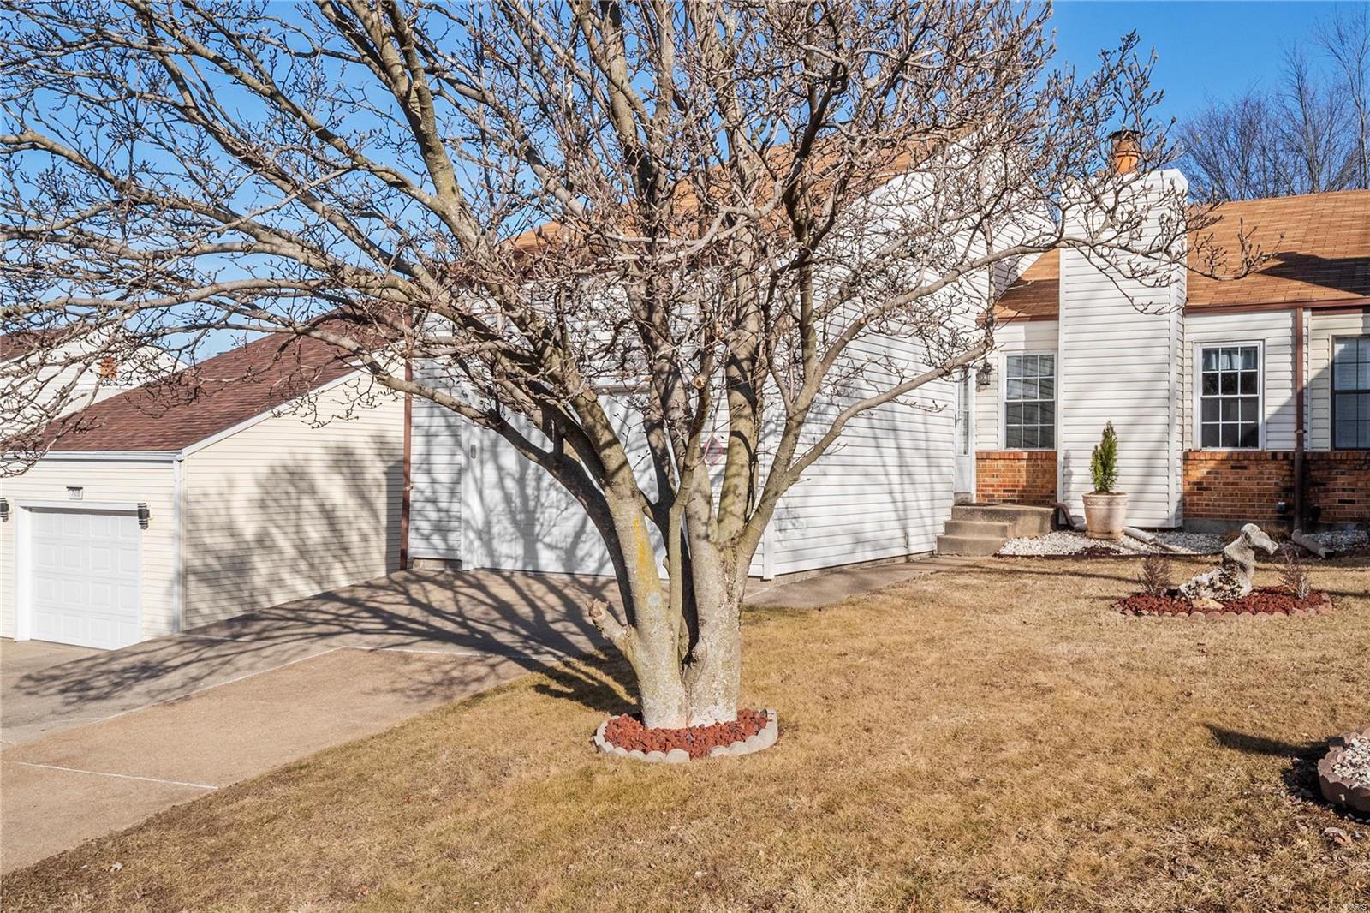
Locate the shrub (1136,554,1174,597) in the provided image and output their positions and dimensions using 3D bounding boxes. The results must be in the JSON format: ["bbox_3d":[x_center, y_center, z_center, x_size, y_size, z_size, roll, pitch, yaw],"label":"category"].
[{"bbox_3d":[3.980,1.000,9.650,0.310,0.370,0.310,0,-1,24],"label":"shrub"}]

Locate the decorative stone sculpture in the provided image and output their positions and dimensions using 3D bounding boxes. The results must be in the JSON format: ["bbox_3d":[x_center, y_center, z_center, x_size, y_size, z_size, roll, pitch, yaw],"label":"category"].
[{"bbox_3d":[4.500,0.880,9.450,0.750,0.650,0.360,0,-1,26],"label":"decorative stone sculpture"}]

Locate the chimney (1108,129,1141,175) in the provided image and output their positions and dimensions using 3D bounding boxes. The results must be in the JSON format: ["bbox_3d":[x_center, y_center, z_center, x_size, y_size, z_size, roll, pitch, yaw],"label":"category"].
[{"bbox_3d":[5.950,-4.060,15.400,0.440,0.630,0.440,0,-1,32],"label":"chimney"}]

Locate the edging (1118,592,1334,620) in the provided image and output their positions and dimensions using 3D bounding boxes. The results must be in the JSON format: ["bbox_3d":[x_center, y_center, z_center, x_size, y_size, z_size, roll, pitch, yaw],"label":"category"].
[{"bbox_3d":[4.440,1.180,9.350,1.620,0.120,1.500,0,-1,26],"label":"edging"}]

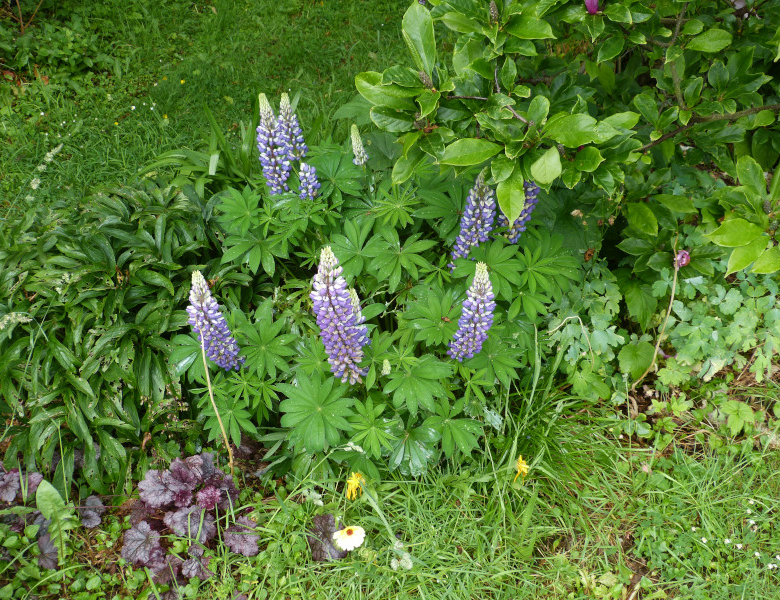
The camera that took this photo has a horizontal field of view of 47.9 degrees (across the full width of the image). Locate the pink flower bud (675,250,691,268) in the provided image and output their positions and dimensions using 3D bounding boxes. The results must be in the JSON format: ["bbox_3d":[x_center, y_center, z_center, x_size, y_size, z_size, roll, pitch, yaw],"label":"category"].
[{"bbox_3d":[0.673,-0.093,2.020,0.036,0.038,0.036,0,36,0],"label":"pink flower bud"}]

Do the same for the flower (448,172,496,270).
[{"bbox_3d":[0.155,-0.154,1.720,0.069,0.202,0.069,12,32,0],"label":"flower"}]

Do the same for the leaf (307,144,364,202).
[{"bbox_3d":[-0.124,-0.286,2.000,0.132,0.040,0.127,0,78,-3],"label":"leaf"}]

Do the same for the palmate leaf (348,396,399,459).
[{"bbox_3d":[-0.030,0.234,1.610,0.092,0.040,0.113,0,60,-1],"label":"palmate leaf"}]

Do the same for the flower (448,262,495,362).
[{"bbox_3d":[0.149,0.025,1.580,0.063,0.198,0.063,5,33,0],"label":"flower"}]

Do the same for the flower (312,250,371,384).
[{"bbox_3d":[-0.085,0.032,1.500,0.075,0.265,0.075,-7,33,0],"label":"flower"}]

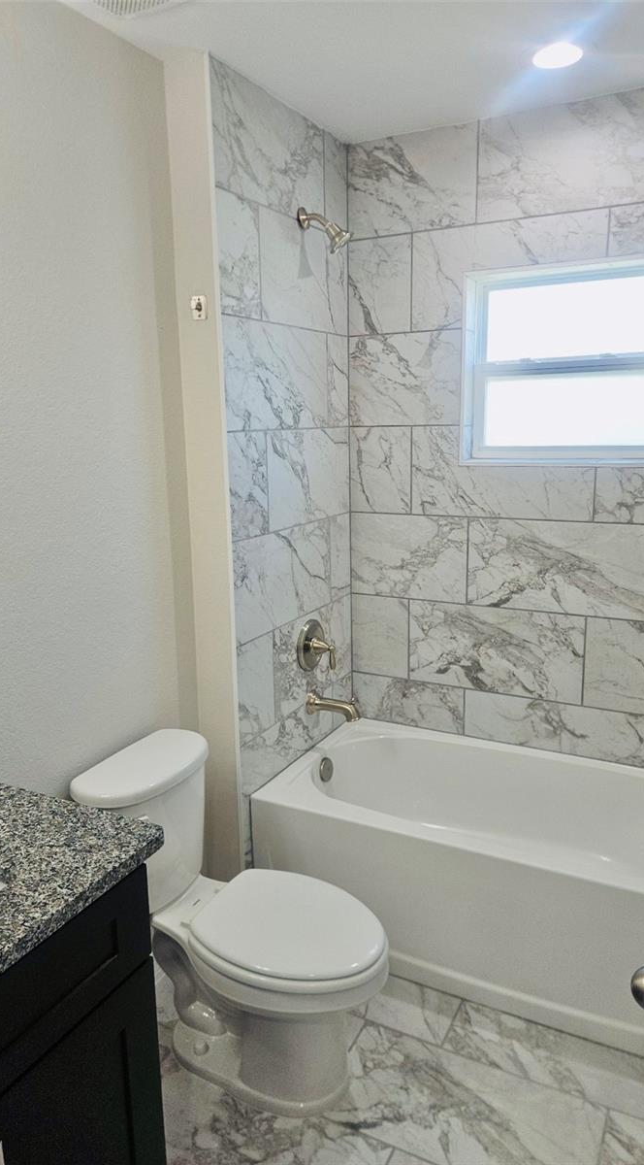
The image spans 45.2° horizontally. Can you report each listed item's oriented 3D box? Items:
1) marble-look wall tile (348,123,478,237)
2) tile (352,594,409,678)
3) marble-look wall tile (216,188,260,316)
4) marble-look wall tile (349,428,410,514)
[{"bbox_3d":[0.287,-1.292,2.512,0.443,0.297,0.010,5,14,27],"label":"marble-look wall tile"},{"bbox_3d":[0.220,0.198,2.862,0.226,0.302,0.010,5,14,28],"label":"tile"},{"bbox_3d":[-0.226,-0.884,2.106,0.010,0.305,0.197,5,14,28],"label":"marble-look wall tile"},{"bbox_3d":[0.209,-0.401,2.755,0.230,0.305,0.010,5,14,27],"label":"marble-look wall tile"}]

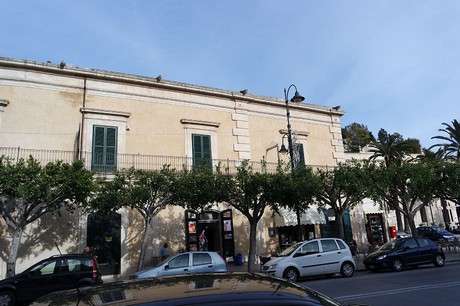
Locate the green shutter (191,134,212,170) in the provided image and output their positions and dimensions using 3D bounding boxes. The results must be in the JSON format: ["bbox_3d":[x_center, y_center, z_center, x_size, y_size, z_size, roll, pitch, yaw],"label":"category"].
[{"bbox_3d":[-1.663,0.150,18.761,1.224,2.611,0.100,4,-16,-26],"label":"green shutter"}]

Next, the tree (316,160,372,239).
[{"bbox_3d":[5.904,2.986,15.807,3.200,5.150,3.100,1,-13,-16],"label":"tree"}]

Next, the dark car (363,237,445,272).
[{"bbox_3d":[8.153,4.663,14.473,3.830,1.430,1.660,1,-13,-16],"label":"dark car"}]

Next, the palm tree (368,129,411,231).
[{"bbox_3d":[18.108,3.592,33.542,4.500,11.900,4.500,4,-16,-26],"label":"palm tree"}]

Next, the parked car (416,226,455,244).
[{"bbox_3d":[20.200,8.150,30.400,1.700,1.480,3.950,0,-13,-13],"label":"parked car"}]

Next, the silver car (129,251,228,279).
[{"bbox_3d":[-2.090,4.550,11.840,3.830,1.480,1.660,0,-15,-15],"label":"silver car"}]

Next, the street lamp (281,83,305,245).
[{"bbox_3d":[3.238,0.995,15.159,0.700,9.030,2.300,1,-13,-16],"label":"street lamp"}]

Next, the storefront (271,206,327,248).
[{"bbox_3d":[4.511,5.099,19.963,3.300,3.400,1.000,4,-16,-26],"label":"storefront"}]

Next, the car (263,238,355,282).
[{"bbox_3d":[3.288,4.445,13.076,3.920,1.640,1.700,1,-13,-16],"label":"car"}]

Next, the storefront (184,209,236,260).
[{"bbox_3d":[-1.108,4.778,17.533,2.900,3.250,0.500,4,-16,-26],"label":"storefront"}]

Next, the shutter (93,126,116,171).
[{"bbox_3d":[-6.649,-0.182,16.311,1.224,2.611,0.100,4,-16,-26],"label":"shutter"}]

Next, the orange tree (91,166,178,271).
[{"bbox_3d":[-3.906,3.059,12.858,3.900,4.750,3.500,1,-13,-16],"label":"orange tree"}]

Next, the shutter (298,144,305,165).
[{"bbox_3d":[5.263,0.475,22.526,0.650,2.430,0.080,3,-14,-27],"label":"shutter"}]

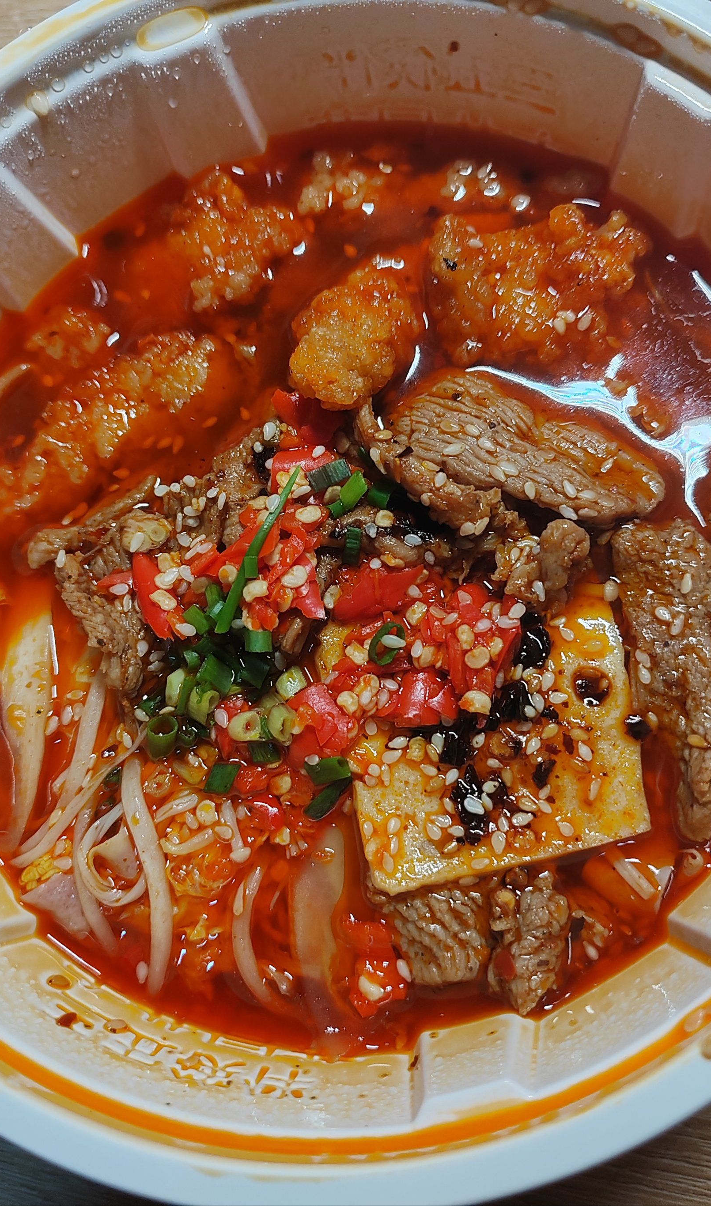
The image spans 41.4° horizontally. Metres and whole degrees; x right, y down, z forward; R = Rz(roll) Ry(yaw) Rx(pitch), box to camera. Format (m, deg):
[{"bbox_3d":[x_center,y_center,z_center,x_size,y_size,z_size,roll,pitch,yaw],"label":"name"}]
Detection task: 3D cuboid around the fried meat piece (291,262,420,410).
[{"bbox_3d":[0.000,-0.051,0.179,0.024,0.019,0.031,28,85,15],"label":"fried meat piece"}]

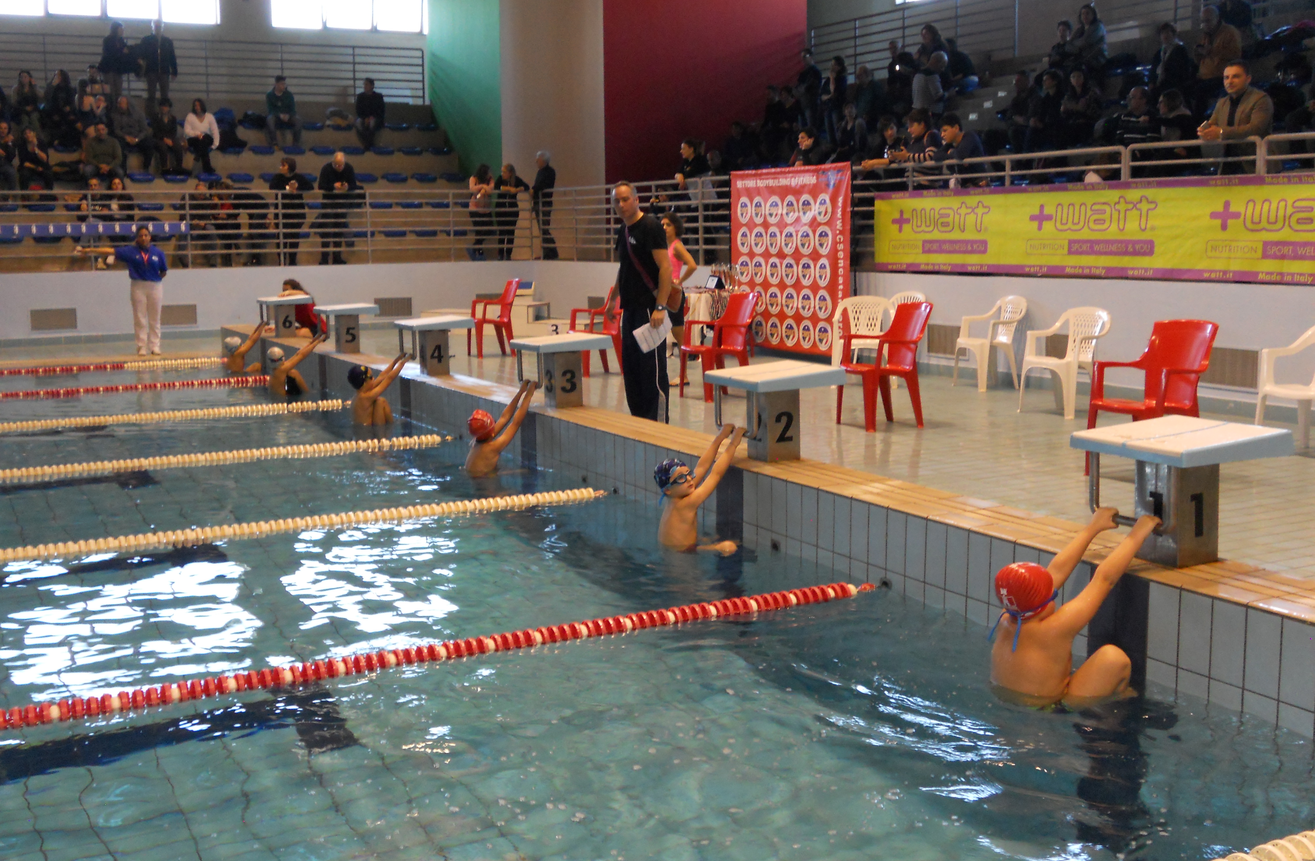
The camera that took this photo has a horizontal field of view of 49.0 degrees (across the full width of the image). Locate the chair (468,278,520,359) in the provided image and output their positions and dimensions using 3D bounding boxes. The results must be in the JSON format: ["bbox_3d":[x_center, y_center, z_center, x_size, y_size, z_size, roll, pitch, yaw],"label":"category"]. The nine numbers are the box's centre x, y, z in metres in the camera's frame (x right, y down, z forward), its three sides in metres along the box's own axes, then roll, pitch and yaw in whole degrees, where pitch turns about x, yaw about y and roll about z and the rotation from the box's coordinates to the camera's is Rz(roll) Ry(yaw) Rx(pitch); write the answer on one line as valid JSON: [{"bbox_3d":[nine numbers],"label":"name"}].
[{"bbox_3d":[-1.882,-1.292,16.693,0.570,0.880,0.560,-4,9,-23],"label":"chair"}]

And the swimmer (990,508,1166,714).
[{"bbox_3d":[1.303,0.626,4.542,0.640,0.710,0.420,-5,9,-27],"label":"swimmer"}]

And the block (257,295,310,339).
[{"bbox_3d":[-4.070,-1.245,15.798,0.498,0.446,0.497,-5,9,-27],"label":"block"}]

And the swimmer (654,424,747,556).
[{"bbox_3d":[0.229,0.343,6.686,0.550,0.690,0.410,-5,9,-27],"label":"swimmer"}]

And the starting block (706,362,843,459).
[{"bbox_3d":[0.570,-0.082,7.030,0.498,0.446,0.497,-5,9,-27],"label":"starting block"}]

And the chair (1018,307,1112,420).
[{"bbox_3d":[3.124,-0.526,10.964,0.550,0.815,0.570,-4,8,-20],"label":"chair"}]

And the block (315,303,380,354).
[{"bbox_3d":[-2.929,-0.959,13.641,0.498,0.446,0.497,-5,9,-27],"label":"block"}]

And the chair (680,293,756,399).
[{"bbox_3d":[0.544,-0.716,12.297,0.570,0.885,0.570,-4,9,-25],"label":"chair"}]

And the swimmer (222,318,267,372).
[{"bbox_3d":[-4.399,-0.798,15.511,0.530,0.710,0.410,-5,9,-27],"label":"swimmer"}]

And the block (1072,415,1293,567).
[{"bbox_3d":[1.730,0.207,4.801,0.495,0.460,0.490,-5,9,-27],"label":"block"}]

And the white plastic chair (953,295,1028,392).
[{"bbox_3d":[2.965,-0.782,12.839,0.550,0.815,0.570,-3,8,-16],"label":"white plastic chair"}]

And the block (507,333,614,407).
[{"bbox_3d":[-0.614,-0.379,9.267,0.498,0.446,0.497,-5,9,-27],"label":"block"}]

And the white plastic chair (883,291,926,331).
[{"bbox_3d":[2.283,-0.912,13.817,0.530,0.815,0.565,-6,9,-33],"label":"white plastic chair"}]

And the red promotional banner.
[{"bbox_3d":[1.404,-1.839,15.570,0.050,1.940,2.360,-5,9,-27],"label":"red promotional banner"}]

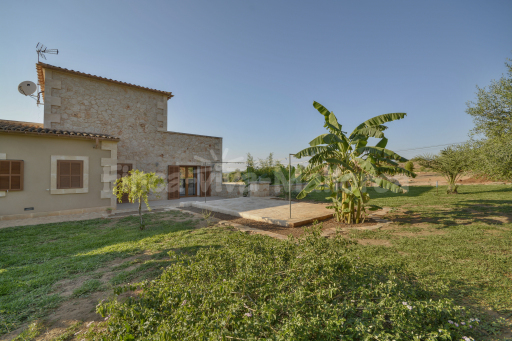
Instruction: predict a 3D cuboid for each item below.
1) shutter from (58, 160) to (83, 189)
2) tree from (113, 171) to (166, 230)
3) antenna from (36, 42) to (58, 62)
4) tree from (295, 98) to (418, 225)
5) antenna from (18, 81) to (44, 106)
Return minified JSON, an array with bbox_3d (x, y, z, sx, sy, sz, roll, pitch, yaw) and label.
[{"bbox_3d":[-7.600,0.180,8.750,0.830,1.160,0.050,0,-1,-41],"label":"shutter"},{"bbox_3d":[-3.740,0.950,6.800,1.500,1.900,1.400,0,-1,0],"label":"tree"},{"bbox_3d":[-10.600,-6.000,10.850,1.100,0.950,0.500,0,-1,-1],"label":"antenna"},{"bbox_3d":[3.450,-0.290,7.400,3.900,4.250,3.600,0,-1,0],"label":"tree"},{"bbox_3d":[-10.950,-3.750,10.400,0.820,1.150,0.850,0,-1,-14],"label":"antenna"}]

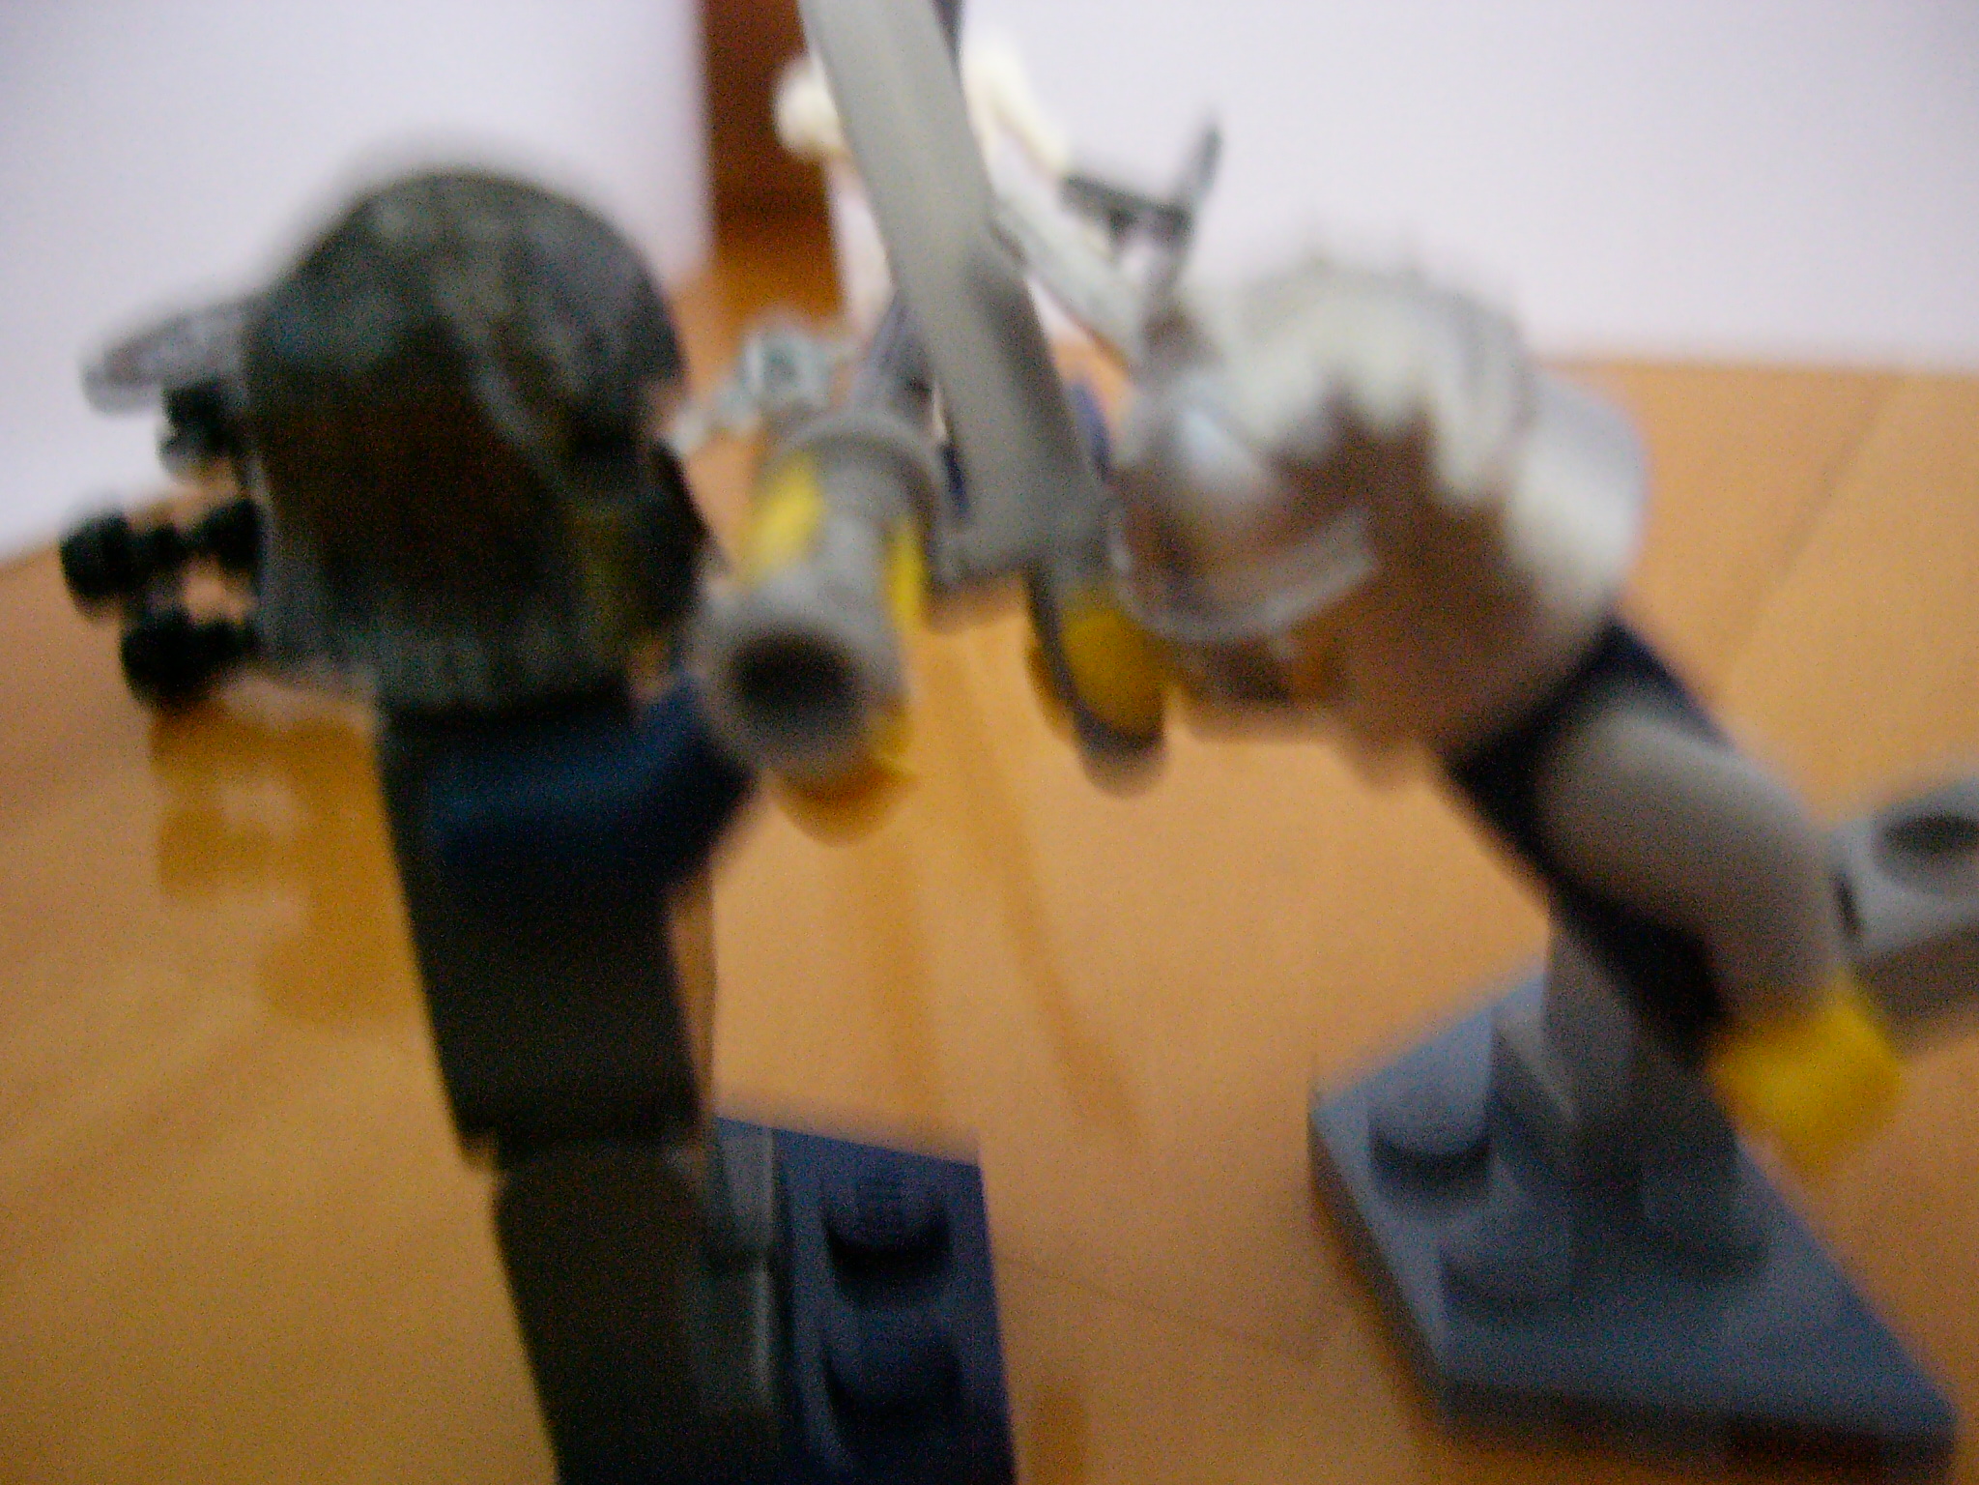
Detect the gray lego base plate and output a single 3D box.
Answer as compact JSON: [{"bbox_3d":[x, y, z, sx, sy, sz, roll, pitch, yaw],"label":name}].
[{"bbox_3d":[0.024,0.019,0.084,0.016,0.005,0.032,-12,28,-5],"label":"gray lego base plate"}]

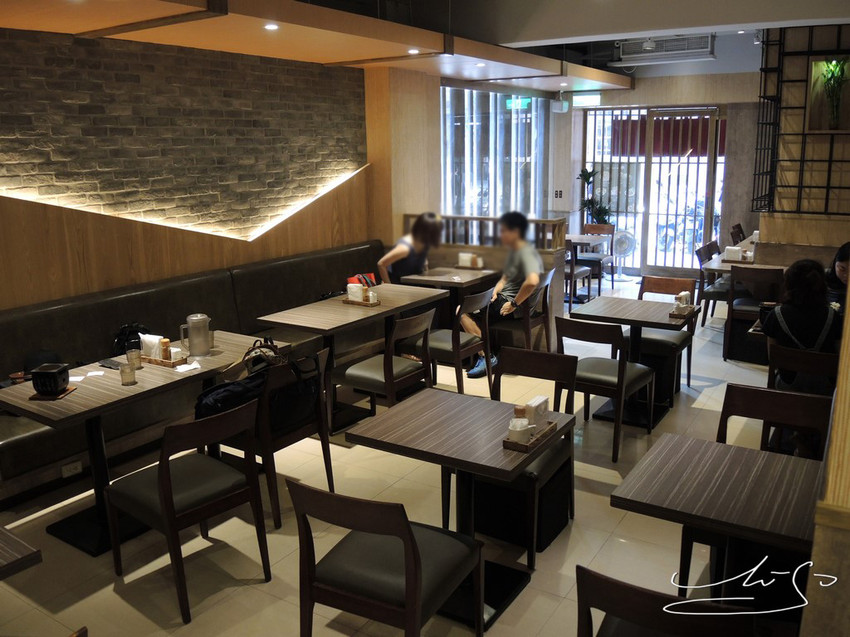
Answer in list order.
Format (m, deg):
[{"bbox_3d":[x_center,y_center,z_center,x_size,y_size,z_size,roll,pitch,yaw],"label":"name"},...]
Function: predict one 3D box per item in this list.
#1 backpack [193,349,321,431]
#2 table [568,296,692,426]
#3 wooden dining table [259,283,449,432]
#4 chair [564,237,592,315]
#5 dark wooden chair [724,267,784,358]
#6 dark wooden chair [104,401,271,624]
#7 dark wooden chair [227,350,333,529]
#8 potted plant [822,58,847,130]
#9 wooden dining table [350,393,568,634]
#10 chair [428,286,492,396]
[{"bbox_3d":[-0.889,0.373,3.599,0.480,0.350,0.420,8,16,36],"label":"backpack"},{"bbox_3d":[1.421,0.298,4.668,0.700,0.735,0.590,7,16,33],"label":"table"},{"bbox_3d":[-0.477,0.250,5.252,0.653,0.740,1.471,7,15,33],"label":"wooden dining table"},{"bbox_3d":[1.720,-0.567,8.411,0.465,0.835,0.562,8,16,35],"label":"chair"},{"bbox_3d":[2.851,-0.060,5.798,0.470,0.830,0.570,9,17,39],"label":"dark wooden chair"},{"bbox_3d":[-1.011,0.735,2.962,0.562,0.835,0.465,9,16,38],"label":"dark wooden chair"},{"bbox_3d":[-0.818,0.567,3.616,0.570,0.830,0.470,8,16,37],"label":"dark wooden chair"},{"bbox_3d":[3.621,-1.981,6.077,0.185,0.610,0.180,7,15,33],"label":"potted plant"},{"bbox_3d":[0.161,0.784,2.843,0.720,0.740,0.599,7,15,33],"label":"wooden dining table"},{"bbox_3d":[0.173,0.192,5.089,0.570,0.830,0.470,7,16,34],"label":"chair"}]

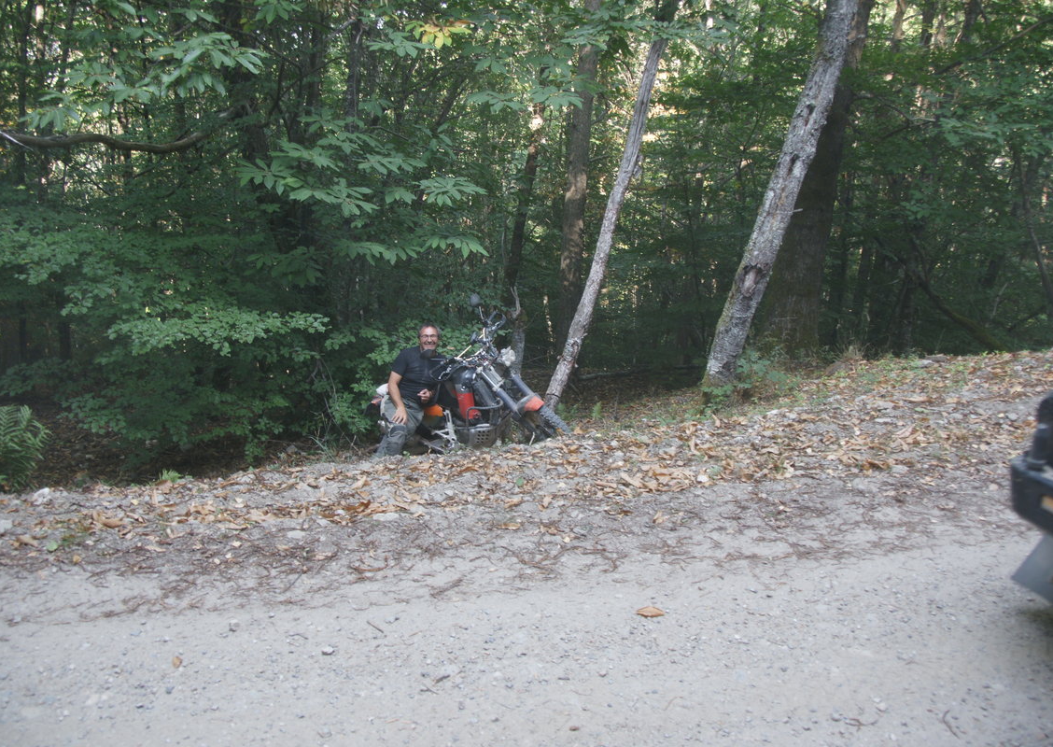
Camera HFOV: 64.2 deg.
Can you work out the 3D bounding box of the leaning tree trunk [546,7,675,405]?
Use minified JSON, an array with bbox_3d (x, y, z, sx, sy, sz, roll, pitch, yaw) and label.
[{"bbox_3d":[0.810,-1.545,7.925,0.280,3.910,0.260,15,2,0],"label":"leaning tree trunk"}]

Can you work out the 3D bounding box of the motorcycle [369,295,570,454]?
[{"bbox_3d":[-0.529,0.071,7.500,2.050,1.200,0.850,-6,20,21],"label":"motorcycle"}]

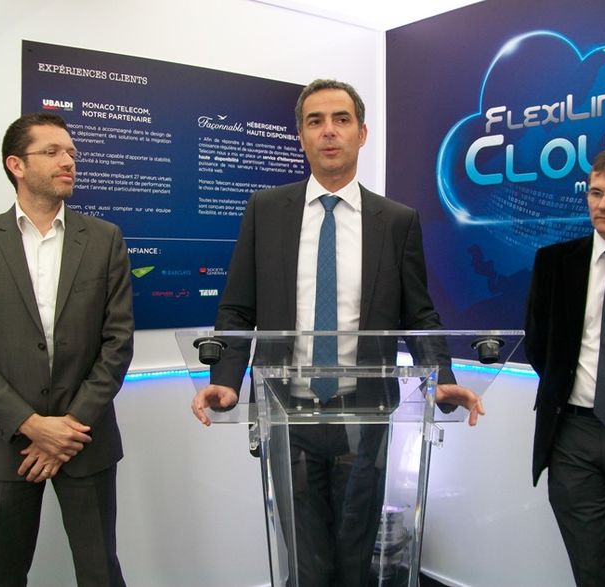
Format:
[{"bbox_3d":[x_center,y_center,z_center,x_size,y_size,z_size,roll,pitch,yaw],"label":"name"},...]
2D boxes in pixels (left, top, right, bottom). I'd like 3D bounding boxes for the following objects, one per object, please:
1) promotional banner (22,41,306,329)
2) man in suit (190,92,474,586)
[{"bbox_3d":[-0.428,-0.358,2.815,1.210,0.960,0.020,-2,3,-37],"label":"promotional banner"},{"bbox_3d":[0.078,0.375,1.909,0.660,1.790,0.420,0,3,2],"label":"man in suit"}]

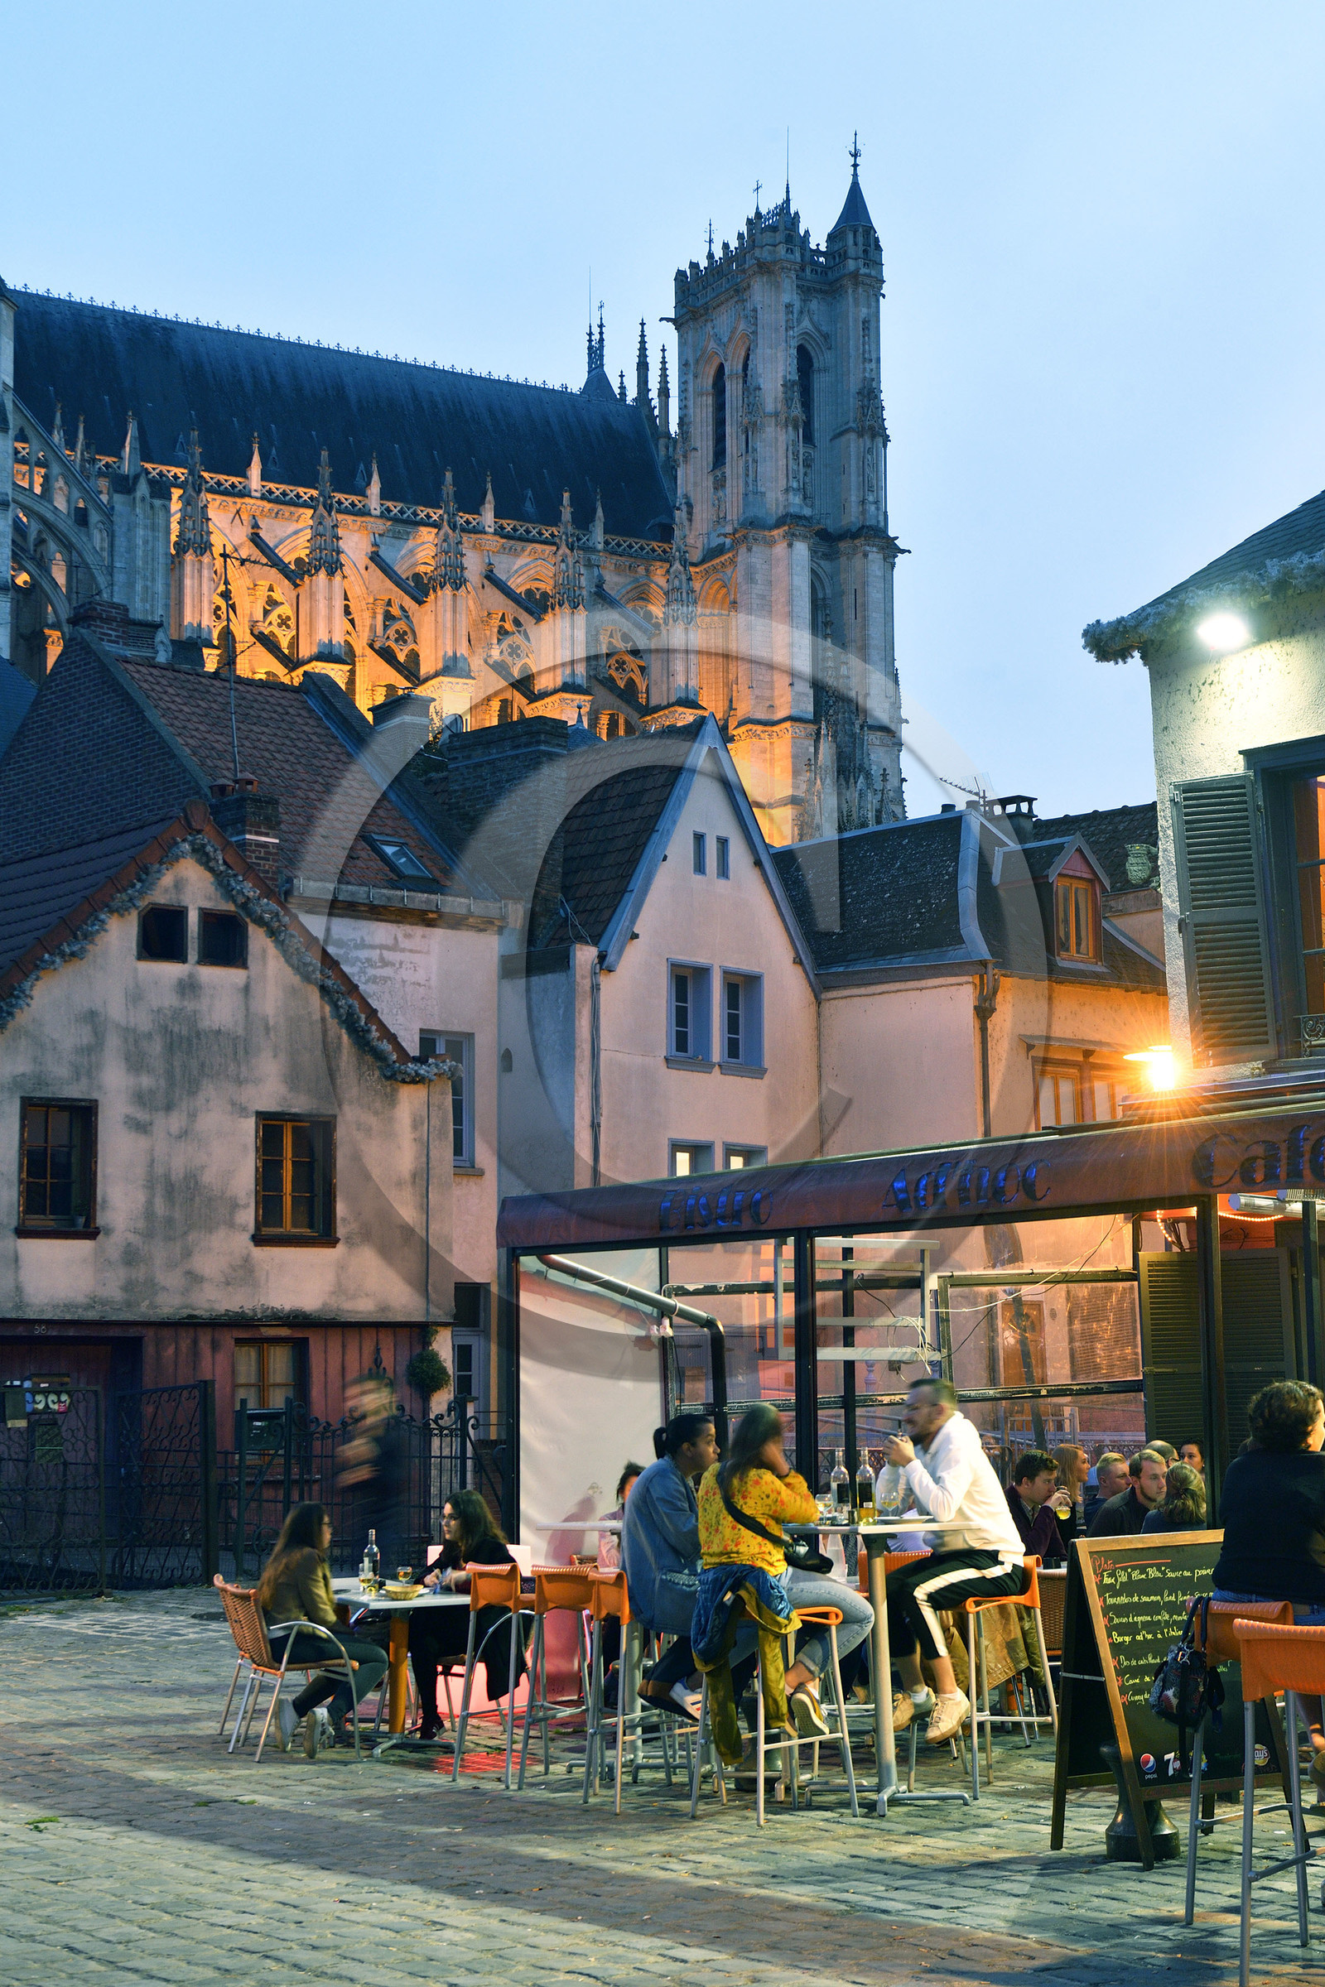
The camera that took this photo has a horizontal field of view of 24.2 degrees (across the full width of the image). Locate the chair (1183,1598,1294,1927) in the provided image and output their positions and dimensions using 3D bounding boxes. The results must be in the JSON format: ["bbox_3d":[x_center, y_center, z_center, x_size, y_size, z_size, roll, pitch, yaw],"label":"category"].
[{"bbox_3d":[1.866,2.248,9.056,0.490,0.950,0.490,5,-10,-32],"label":"chair"}]

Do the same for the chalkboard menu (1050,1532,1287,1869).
[{"bbox_3d":[1.800,2.460,10.870,0.650,1.100,0.600,3,-10,-25],"label":"chalkboard menu"}]

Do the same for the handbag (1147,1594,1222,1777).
[{"bbox_3d":[1.535,2.027,9.080,0.220,0.500,0.160,-4,-9,22],"label":"handbag"}]

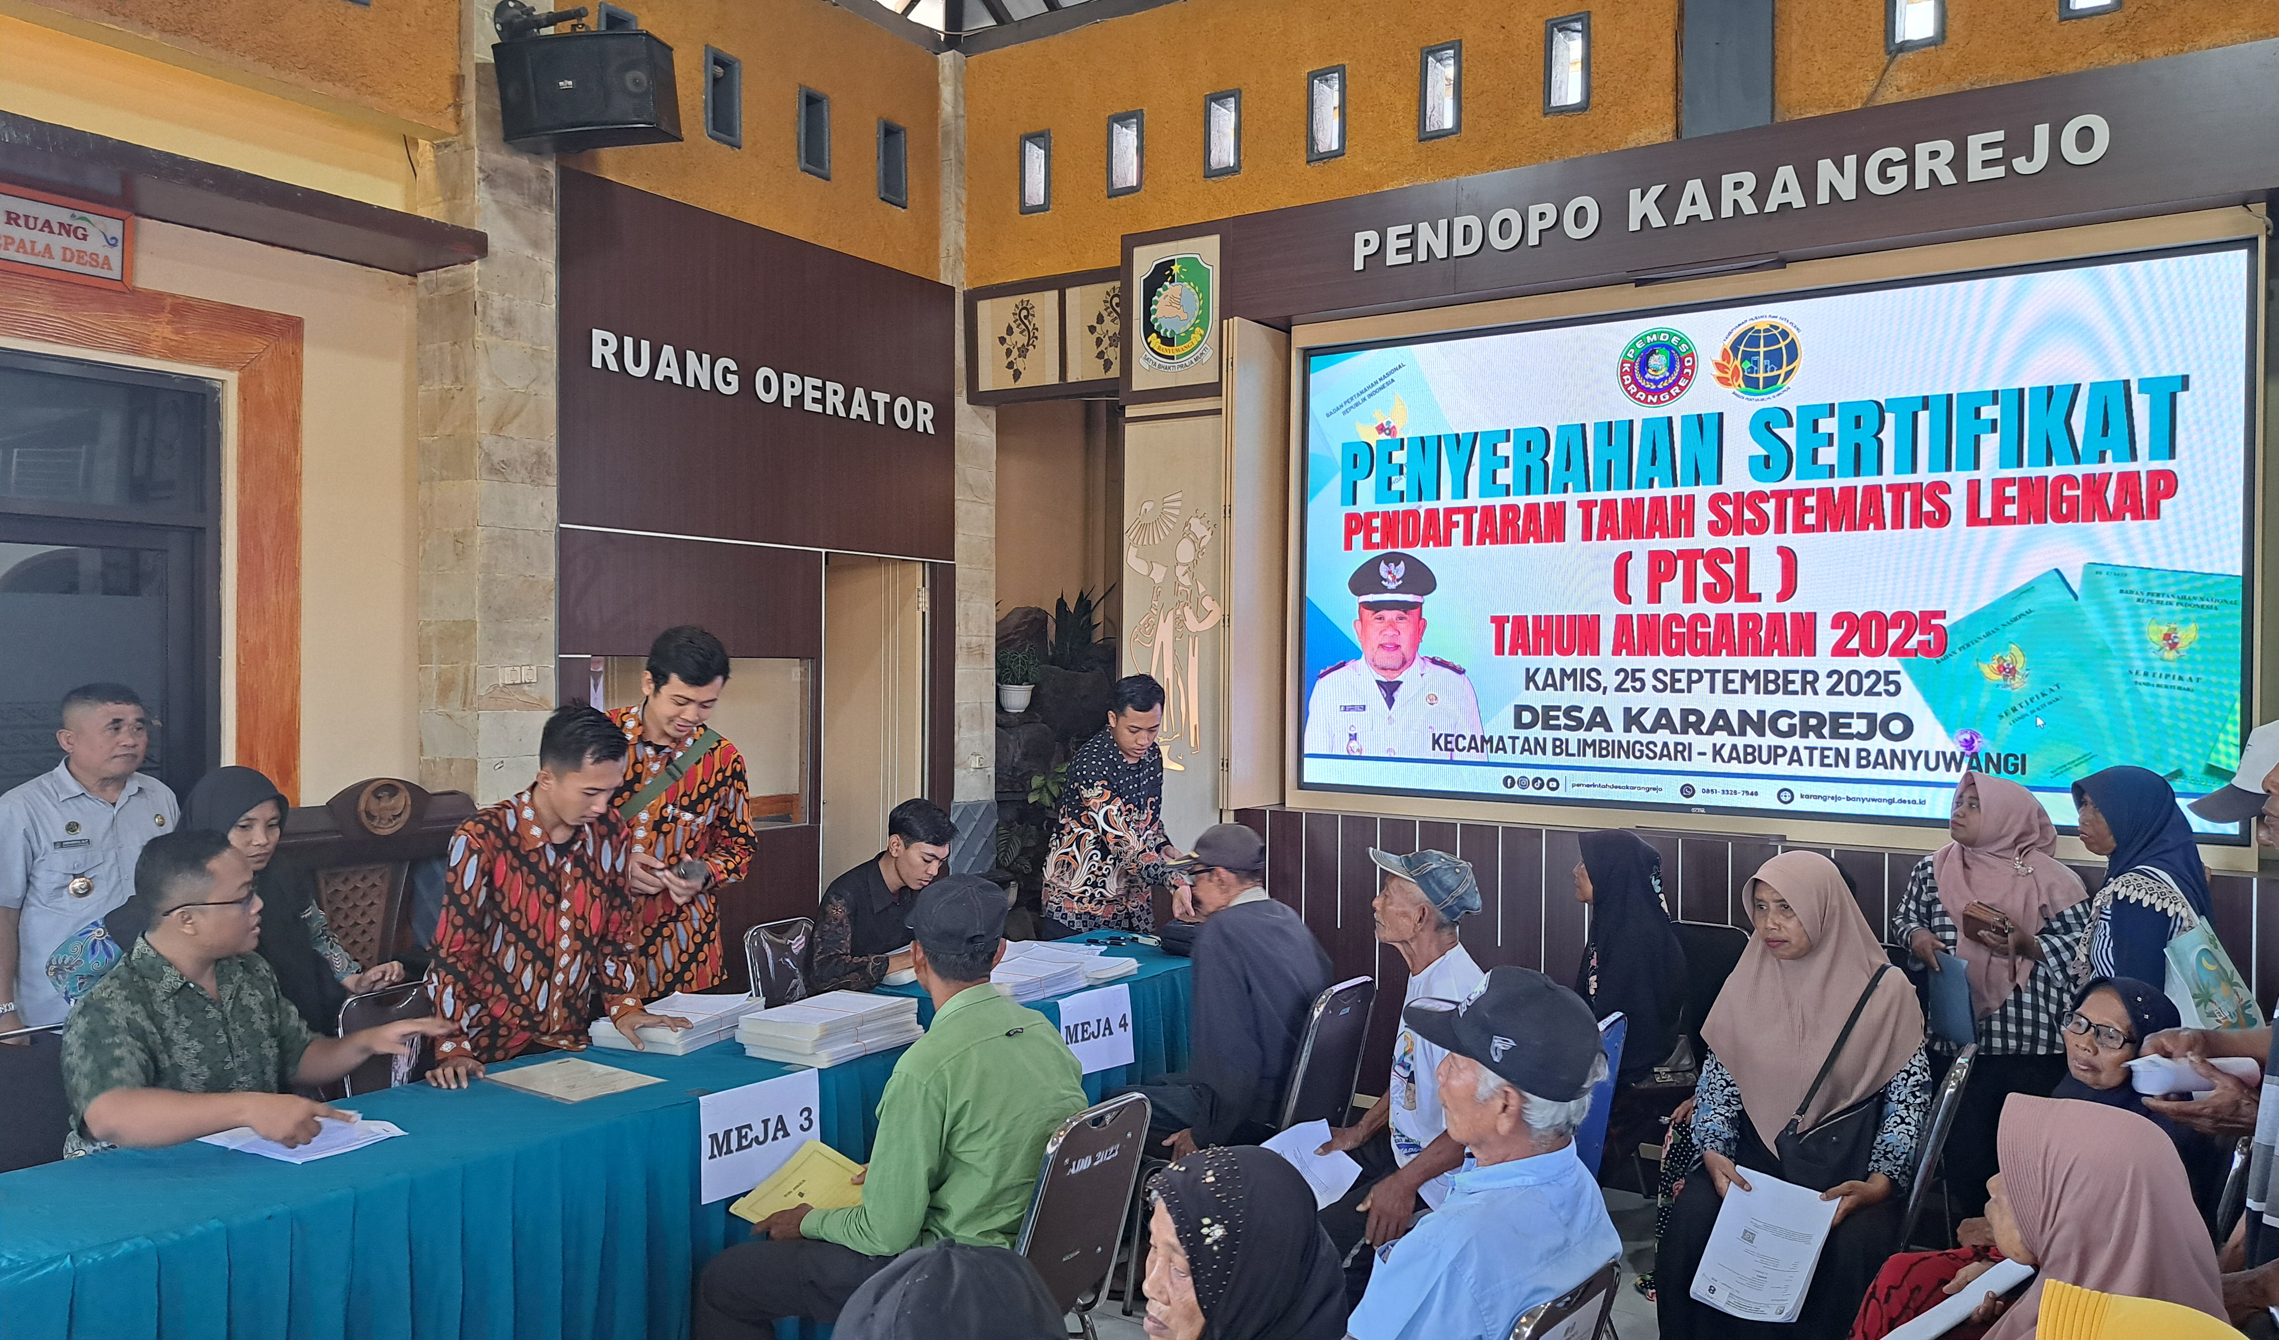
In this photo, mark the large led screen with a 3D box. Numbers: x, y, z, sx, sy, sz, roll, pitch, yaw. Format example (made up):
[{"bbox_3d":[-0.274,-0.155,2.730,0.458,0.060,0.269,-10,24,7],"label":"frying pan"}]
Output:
[{"bbox_3d":[1.854,-0.359,5.166,2.925,1.648,0.100,1,0,34],"label":"large led screen"}]

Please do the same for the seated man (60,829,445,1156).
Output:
[{"bbox_3d":[-1.728,0.983,3.129,0.800,1.290,0.620,1,0,23],"label":"seated man"}]

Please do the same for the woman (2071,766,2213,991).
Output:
[{"bbox_3d":[2.508,0.949,3.950,0.380,1.430,0.480,0,0,2],"label":"woman"}]

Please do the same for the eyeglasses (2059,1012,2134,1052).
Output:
[{"bbox_3d":[1.665,0.617,2.690,0.130,0.042,0.138,-1,5,-18],"label":"eyeglasses"}]

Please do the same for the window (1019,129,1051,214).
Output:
[{"bbox_3d":[-0.431,-2.132,6.807,0.157,0.343,0.100,1,1,33],"label":"window"}]

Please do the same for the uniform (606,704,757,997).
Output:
[{"bbox_3d":[-1.177,0.455,3.980,0.470,0.750,0.320,0,0,-10],"label":"uniform"}]

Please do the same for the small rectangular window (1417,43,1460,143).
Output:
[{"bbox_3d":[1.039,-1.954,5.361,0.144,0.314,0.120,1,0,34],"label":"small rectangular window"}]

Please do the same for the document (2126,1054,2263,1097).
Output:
[{"bbox_3d":[1.702,0.654,2.550,0.270,0.070,0.110,0,0,-12],"label":"document"}]

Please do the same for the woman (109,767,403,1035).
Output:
[{"bbox_3d":[-2.208,0.941,3.900,0.600,1.390,0.680,1,1,37],"label":"woman"}]

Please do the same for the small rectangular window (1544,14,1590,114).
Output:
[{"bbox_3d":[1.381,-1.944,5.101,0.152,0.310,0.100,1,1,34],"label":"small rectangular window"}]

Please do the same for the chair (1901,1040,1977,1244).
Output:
[{"bbox_3d":[1.580,1.248,3.500,0.480,0.820,0.440,1,1,33],"label":"chair"}]

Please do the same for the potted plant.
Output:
[{"bbox_3d":[-0.563,0.049,7.300,0.210,0.305,0.210,0,0,0],"label":"potted plant"}]

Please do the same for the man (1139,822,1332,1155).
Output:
[{"bbox_3d":[0.167,1.015,4.067,0.740,1.240,0.500,1,0,34],"label":"man"}]

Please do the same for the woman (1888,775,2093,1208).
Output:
[{"bbox_3d":[2.032,0.960,3.800,0.460,1.380,0.330,1,1,38],"label":"woman"}]

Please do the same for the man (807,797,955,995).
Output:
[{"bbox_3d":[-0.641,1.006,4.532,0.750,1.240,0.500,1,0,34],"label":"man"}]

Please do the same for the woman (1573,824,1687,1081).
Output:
[{"bbox_3d":[1.237,1.039,4.470,0.680,1.200,0.500,1,1,34],"label":"woman"}]

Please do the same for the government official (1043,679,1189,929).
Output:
[{"bbox_3d":[-0.092,0.819,5.280,0.460,1.610,0.420,0,1,-43],"label":"government official"}]

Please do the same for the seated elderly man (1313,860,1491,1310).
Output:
[{"bbox_3d":[0.630,1.017,3.654,0.720,1.210,0.470,1,0,26],"label":"seated elderly man"}]

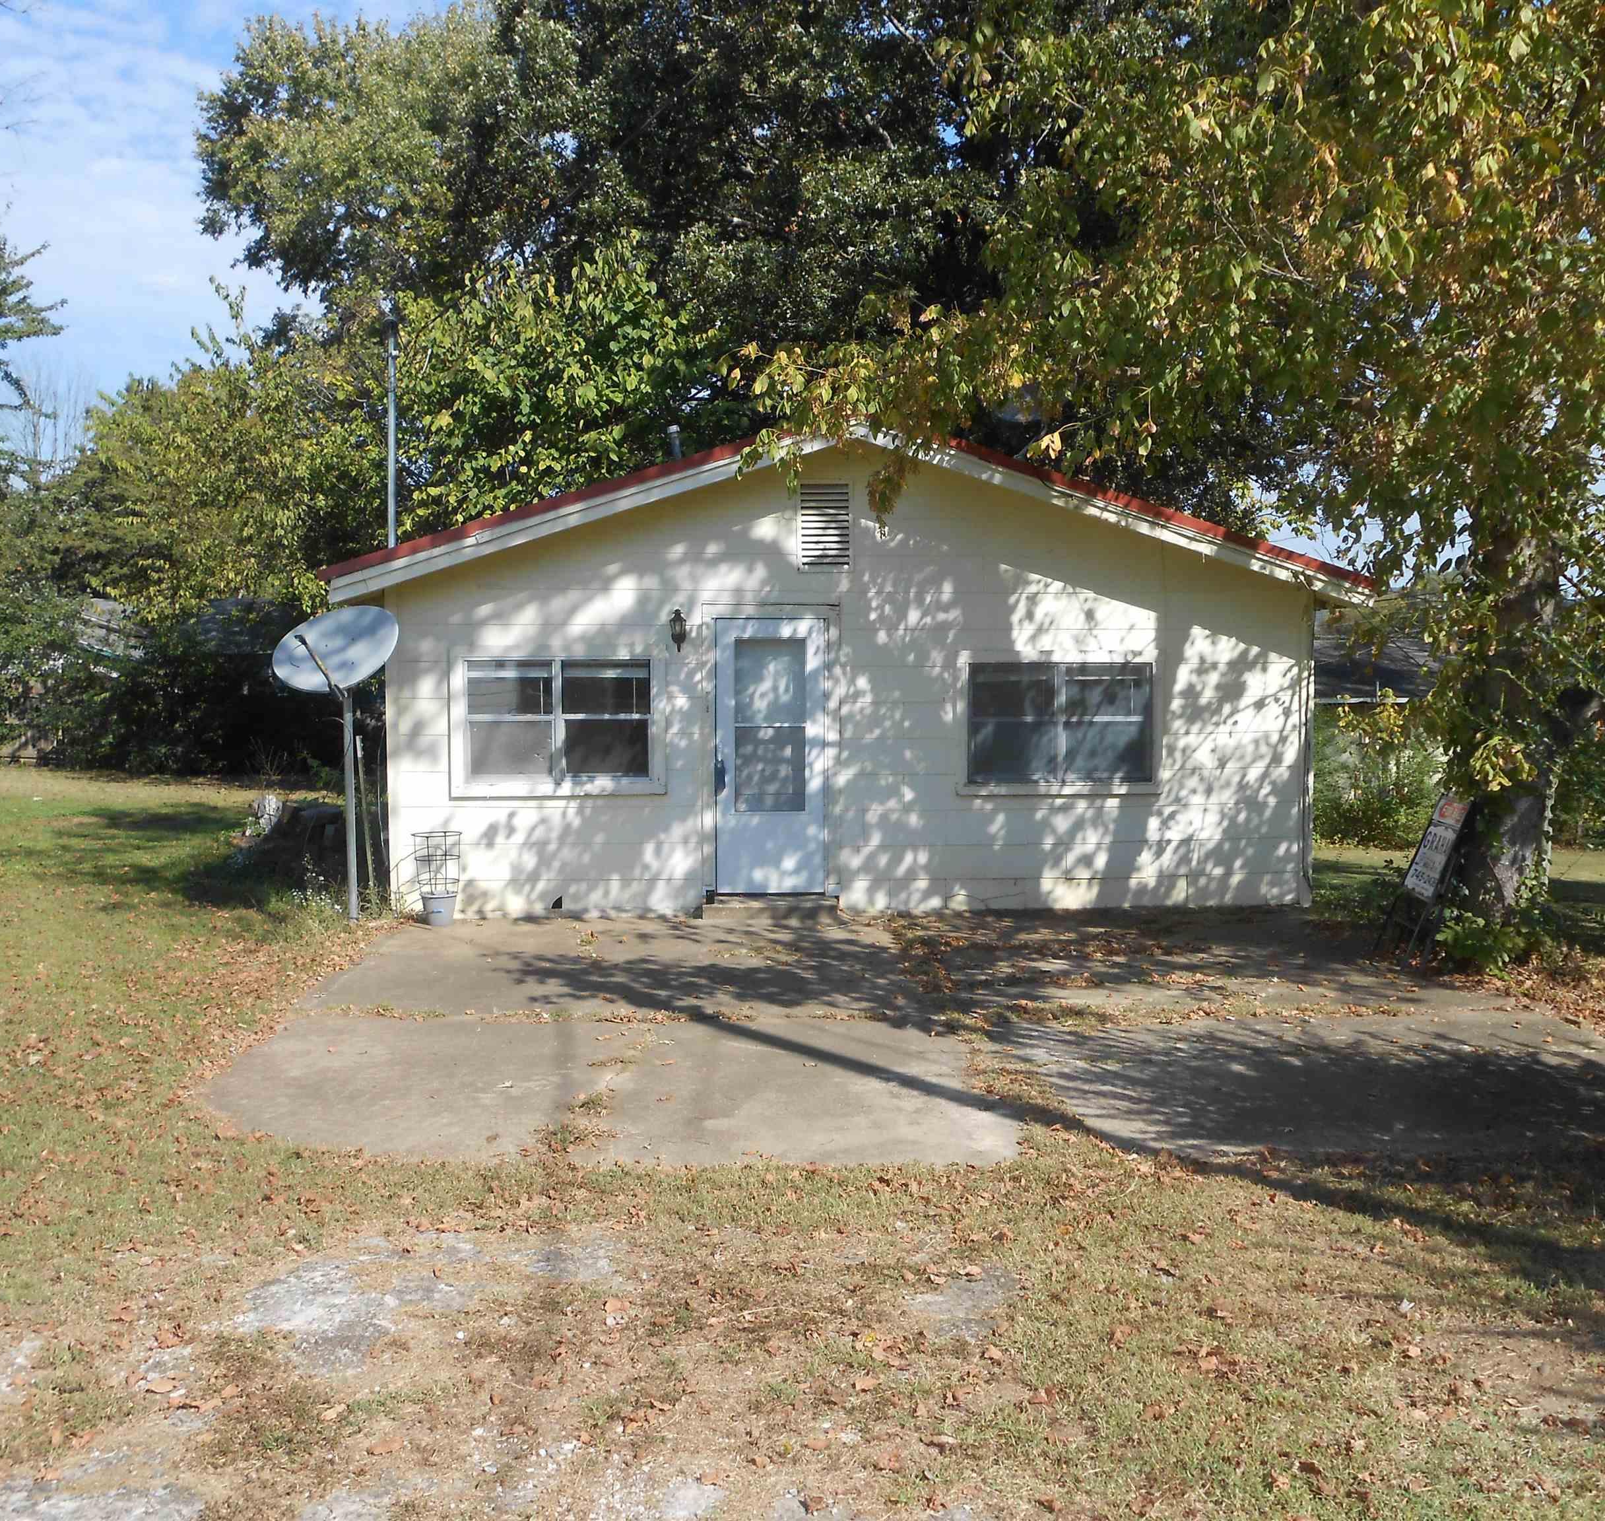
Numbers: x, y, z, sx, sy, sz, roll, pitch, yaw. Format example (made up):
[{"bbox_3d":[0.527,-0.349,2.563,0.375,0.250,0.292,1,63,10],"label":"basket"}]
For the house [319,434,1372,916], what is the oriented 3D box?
[{"bbox_3d":[0.087,-0.856,15.408,7.740,3.720,8.600,0,2,-4],"label":"house"}]

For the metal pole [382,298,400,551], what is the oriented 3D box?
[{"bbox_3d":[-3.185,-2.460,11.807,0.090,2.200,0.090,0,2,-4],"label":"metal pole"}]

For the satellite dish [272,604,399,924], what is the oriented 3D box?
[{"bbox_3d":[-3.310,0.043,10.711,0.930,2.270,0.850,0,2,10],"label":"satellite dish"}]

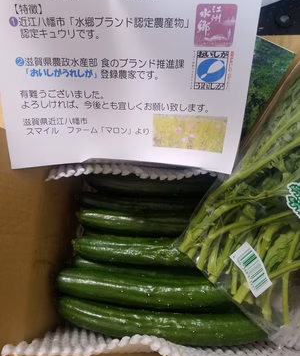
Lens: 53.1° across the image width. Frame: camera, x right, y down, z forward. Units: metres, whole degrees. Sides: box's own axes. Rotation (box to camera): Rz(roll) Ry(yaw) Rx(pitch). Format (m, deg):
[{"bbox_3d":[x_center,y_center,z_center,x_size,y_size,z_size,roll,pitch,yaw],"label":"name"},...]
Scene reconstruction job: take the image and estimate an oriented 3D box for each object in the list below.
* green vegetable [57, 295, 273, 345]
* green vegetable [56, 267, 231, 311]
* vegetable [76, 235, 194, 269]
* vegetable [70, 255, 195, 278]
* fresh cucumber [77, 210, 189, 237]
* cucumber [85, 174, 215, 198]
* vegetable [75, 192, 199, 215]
[{"bbox_3d":[0.012,0.141,0.296,0.209,0.032,0.039,5,59,3],"label":"green vegetable"},{"bbox_3d":[0.004,0.112,0.302,0.198,0.032,0.036,4,59,2],"label":"green vegetable"},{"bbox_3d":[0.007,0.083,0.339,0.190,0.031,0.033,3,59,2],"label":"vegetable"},{"bbox_3d":[0.010,0.101,0.337,0.196,0.030,0.032,4,64,2],"label":"vegetable"},{"bbox_3d":[0.014,0.051,0.349,0.195,0.028,0.030,3,64,1],"label":"fresh cucumber"},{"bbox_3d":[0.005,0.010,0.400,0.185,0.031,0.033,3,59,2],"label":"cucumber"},{"bbox_3d":[0.013,0.028,0.362,0.200,0.028,0.030,3,64,1],"label":"vegetable"}]

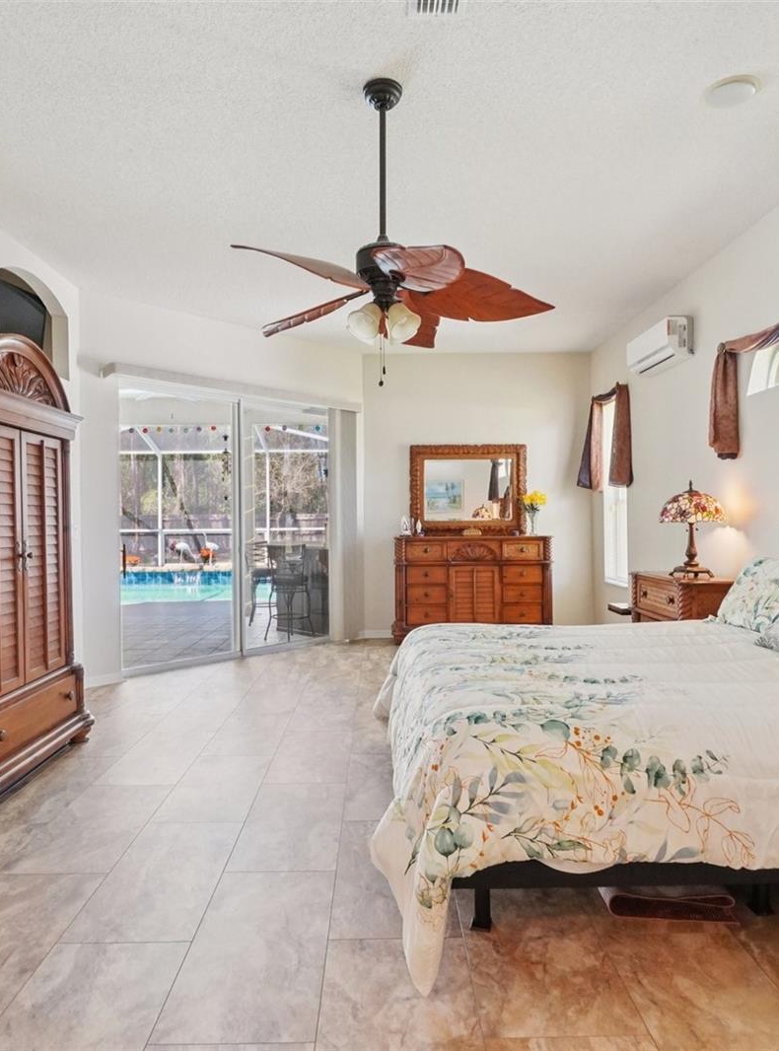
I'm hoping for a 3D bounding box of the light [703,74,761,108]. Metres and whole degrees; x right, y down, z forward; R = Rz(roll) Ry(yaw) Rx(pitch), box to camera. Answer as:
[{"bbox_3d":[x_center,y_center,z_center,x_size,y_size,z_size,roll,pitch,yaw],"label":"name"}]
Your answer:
[{"bbox_3d":[1.422,-1.786,2.728,0.205,0.040,0.205,0,1,-1],"label":"light"}]

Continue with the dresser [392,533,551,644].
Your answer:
[{"bbox_3d":[0.860,0.672,6.840,1.650,1.100,0.490,0,0,-1],"label":"dresser"}]

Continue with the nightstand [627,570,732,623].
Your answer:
[{"bbox_3d":[1.970,0.796,4.380,0.480,0.880,0.800,0,0,-1],"label":"nightstand"}]

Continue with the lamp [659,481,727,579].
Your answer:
[{"bbox_3d":[2.026,0.026,4.400,0.405,0.645,0.405,0,0,-1],"label":"lamp"}]

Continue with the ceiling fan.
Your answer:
[{"bbox_3d":[0.018,-1.190,2.700,1.300,1.194,1.300,0,1,-1],"label":"ceiling fan"}]

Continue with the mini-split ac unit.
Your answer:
[{"bbox_3d":[2.105,-1.369,5.152,0.203,0.292,0.762,0,1,-1],"label":"mini-split ac unit"}]

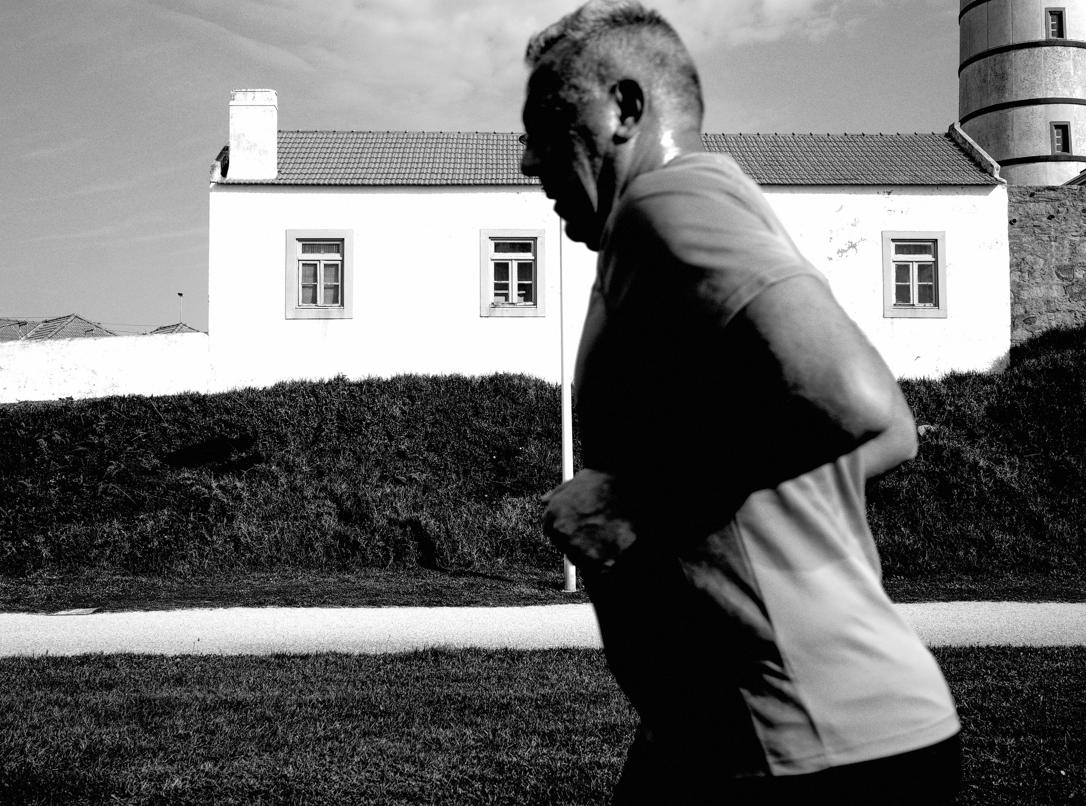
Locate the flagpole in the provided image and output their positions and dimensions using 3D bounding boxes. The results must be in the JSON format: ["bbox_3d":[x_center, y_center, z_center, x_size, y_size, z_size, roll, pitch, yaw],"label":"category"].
[{"bbox_3d":[0.251,-0.687,14.773,0.116,5.500,0.116,0,-3,0],"label":"flagpole"}]

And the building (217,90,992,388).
[{"bbox_3d":[1.309,-3.279,30.063,16.190,6.330,5.800,0,-3,-3],"label":"building"}]

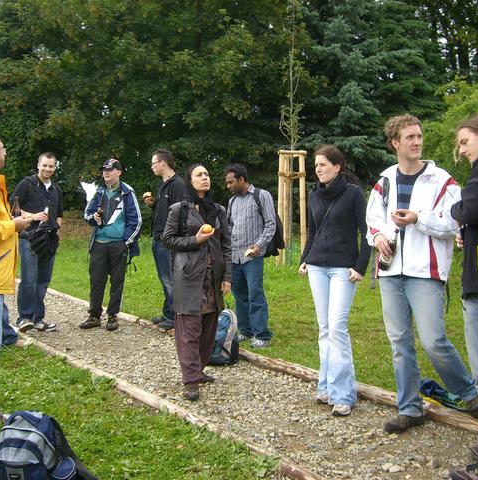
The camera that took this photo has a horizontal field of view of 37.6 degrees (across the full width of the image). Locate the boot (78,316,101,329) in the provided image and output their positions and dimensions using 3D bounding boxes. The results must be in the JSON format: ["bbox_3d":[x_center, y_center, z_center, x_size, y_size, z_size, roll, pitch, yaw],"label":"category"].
[{"bbox_3d":[-1.565,0.858,7.455,0.285,0.115,0.110,-3,5,-35],"label":"boot"}]

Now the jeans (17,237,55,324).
[{"bbox_3d":[-2.090,0.387,7.250,0.380,0.970,0.280,-2,4,-22],"label":"jeans"}]

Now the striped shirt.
[{"bbox_3d":[0.130,-0.169,6.604,0.470,0.740,0.350,3,5,37],"label":"striped shirt"}]

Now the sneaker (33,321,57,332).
[{"bbox_3d":[-1.988,0.881,7.200,0.280,0.115,0.105,4,6,44],"label":"sneaker"}]

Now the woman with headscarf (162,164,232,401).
[{"bbox_3d":[-0.305,0.272,4.990,0.500,1.620,0.460,-1,4,-16],"label":"woman with headscarf"}]

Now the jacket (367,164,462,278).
[{"bbox_3d":[1.048,-0.111,4.220,0.560,0.730,0.360,2,4,21],"label":"jacket"}]

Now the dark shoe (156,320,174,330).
[{"bbox_3d":[-0.684,0.856,7.120,0.290,0.110,0.105,-3,5,-32],"label":"dark shoe"}]

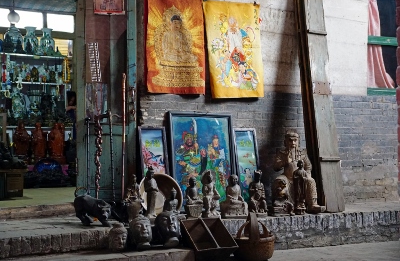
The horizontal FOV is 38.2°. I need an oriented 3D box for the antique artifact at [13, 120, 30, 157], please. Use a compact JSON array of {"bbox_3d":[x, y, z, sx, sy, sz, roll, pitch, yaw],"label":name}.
[{"bbox_3d":[-2.177,0.116,7.050,0.200,0.490,0.170,0,-1,-20],"label":"antique artifact"}]

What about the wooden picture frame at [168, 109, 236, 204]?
[{"bbox_3d":[0.043,0.309,5.500,0.630,0.955,0.035,0,-11,-20],"label":"wooden picture frame"}]

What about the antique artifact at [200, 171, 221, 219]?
[{"bbox_3d":[0.102,0.560,5.100,0.155,0.415,0.140,0,-1,-26],"label":"antique artifact"}]

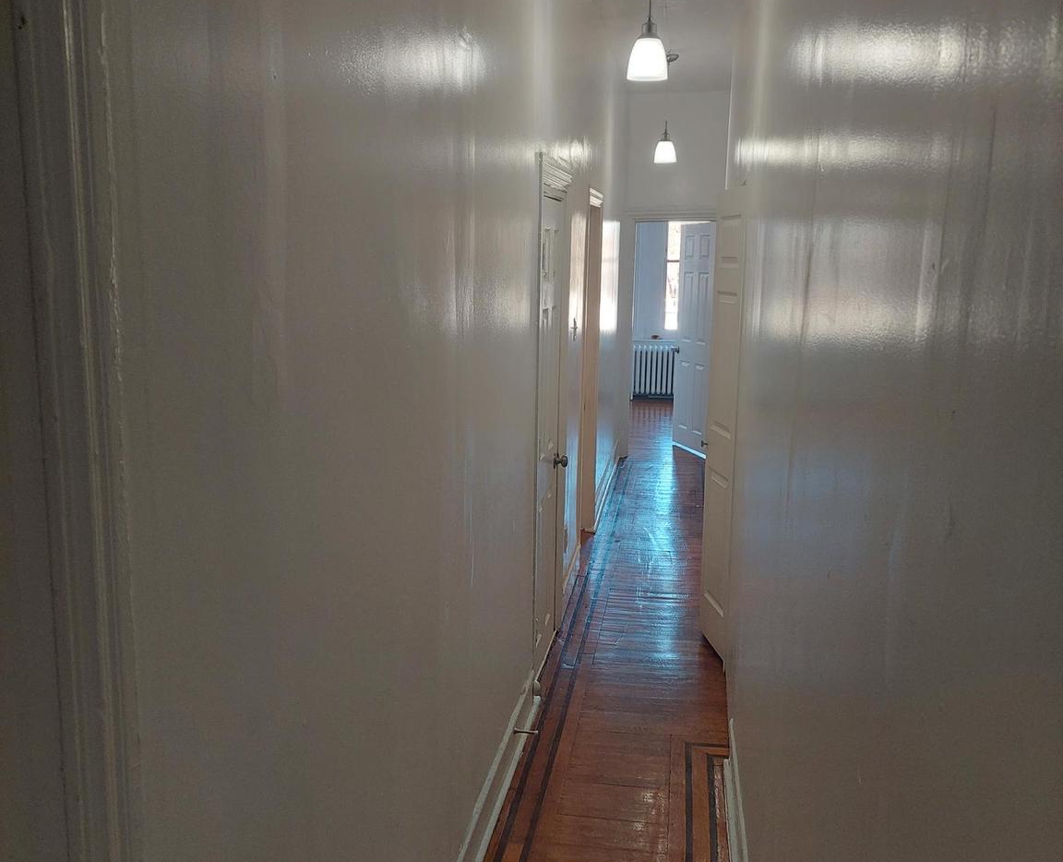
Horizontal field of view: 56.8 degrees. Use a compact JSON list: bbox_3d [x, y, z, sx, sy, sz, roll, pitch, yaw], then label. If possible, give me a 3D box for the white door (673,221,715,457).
[{"bbox_3d":[1.485,-0.810,8.842,0.042,2.025,0.672,-2,10,-18],"label":"white door"}]

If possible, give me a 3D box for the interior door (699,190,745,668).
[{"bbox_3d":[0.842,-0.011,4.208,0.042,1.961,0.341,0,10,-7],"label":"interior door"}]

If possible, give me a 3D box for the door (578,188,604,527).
[{"bbox_3d":[0.290,-0.299,5.604,0.119,2.075,1.037,3,10,9],"label":"door"}]

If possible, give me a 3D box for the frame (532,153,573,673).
[{"bbox_3d":[0.034,-0.028,4.017,0.119,2.065,0.929,3,10,9],"label":"frame"}]

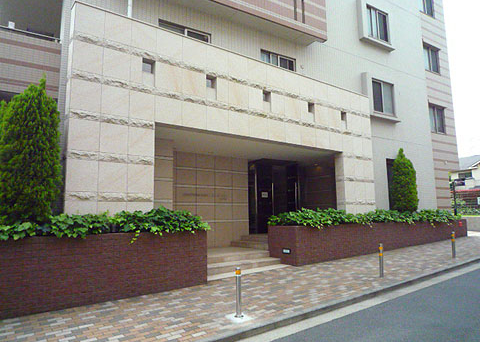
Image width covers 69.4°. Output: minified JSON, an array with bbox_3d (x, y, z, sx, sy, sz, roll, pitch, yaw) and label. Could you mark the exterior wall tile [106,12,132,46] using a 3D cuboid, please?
[{"bbox_3d":[-2.427,-2.821,6.894,0.531,0.584,0.040,5,-9,-36],"label":"exterior wall tile"}]

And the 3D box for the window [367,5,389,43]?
[{"bbox_3d":[5.334,-5.665,13.415,1.317,1.245,0.120,4,-9,-32],"label":"window"}]

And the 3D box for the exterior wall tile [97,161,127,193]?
[{"bbox_3d":[-2.642,0.139,7.231,0.583,0.642,0.030,5,-9,-36],"label":"exterior wall tile"}]

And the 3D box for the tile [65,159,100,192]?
[{"bbox_3d":[-2.918,0.093,6.444,0.546,0.600,0.050,5,-9,-36],"label":"tile"}]

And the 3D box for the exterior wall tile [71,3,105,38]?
[{"bbox_3d":[-2.945,-2.936,6.815,0.546,0.586,0.050,5,-9,-36],"label":"exterior wall tile"}]

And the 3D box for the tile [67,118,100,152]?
[{"bbox_3d":[-3.126,-0.709,6.988,0.583,0.642,0.030,5,-9,-36],"label":"tile"}]

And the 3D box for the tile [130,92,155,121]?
[{"bbox_3d":[-2.049,-1.354,7.273,0.552,0.600,0.050,5,-9,-36],"label":"tile"}]

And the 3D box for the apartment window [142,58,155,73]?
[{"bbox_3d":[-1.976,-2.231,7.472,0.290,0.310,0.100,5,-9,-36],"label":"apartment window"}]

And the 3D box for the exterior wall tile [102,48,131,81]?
[{"bbox_3d":[-2.666,-2.283,7.534,0.583,0.642,0.030,5,-9,-36],"label":"exterior wall tile"}]

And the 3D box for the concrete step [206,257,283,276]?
[{"bbox_3d":[-0.057,2.275,8.255,2.410,0.160,0.380,5,-9,-36],"label":"concrete step"}]

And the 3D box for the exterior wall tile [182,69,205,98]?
[{"bbox_3d":[-1.031,-1.963,7.803,0.623,0.579,0.040,5,-9,-36],"label":"exterior wall tile"}]

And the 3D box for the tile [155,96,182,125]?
[{"bbox_3d":[-1.518,-1.273,7.344,0.608,0.578,0.040,5,-9,-36],"label":"tile"}]

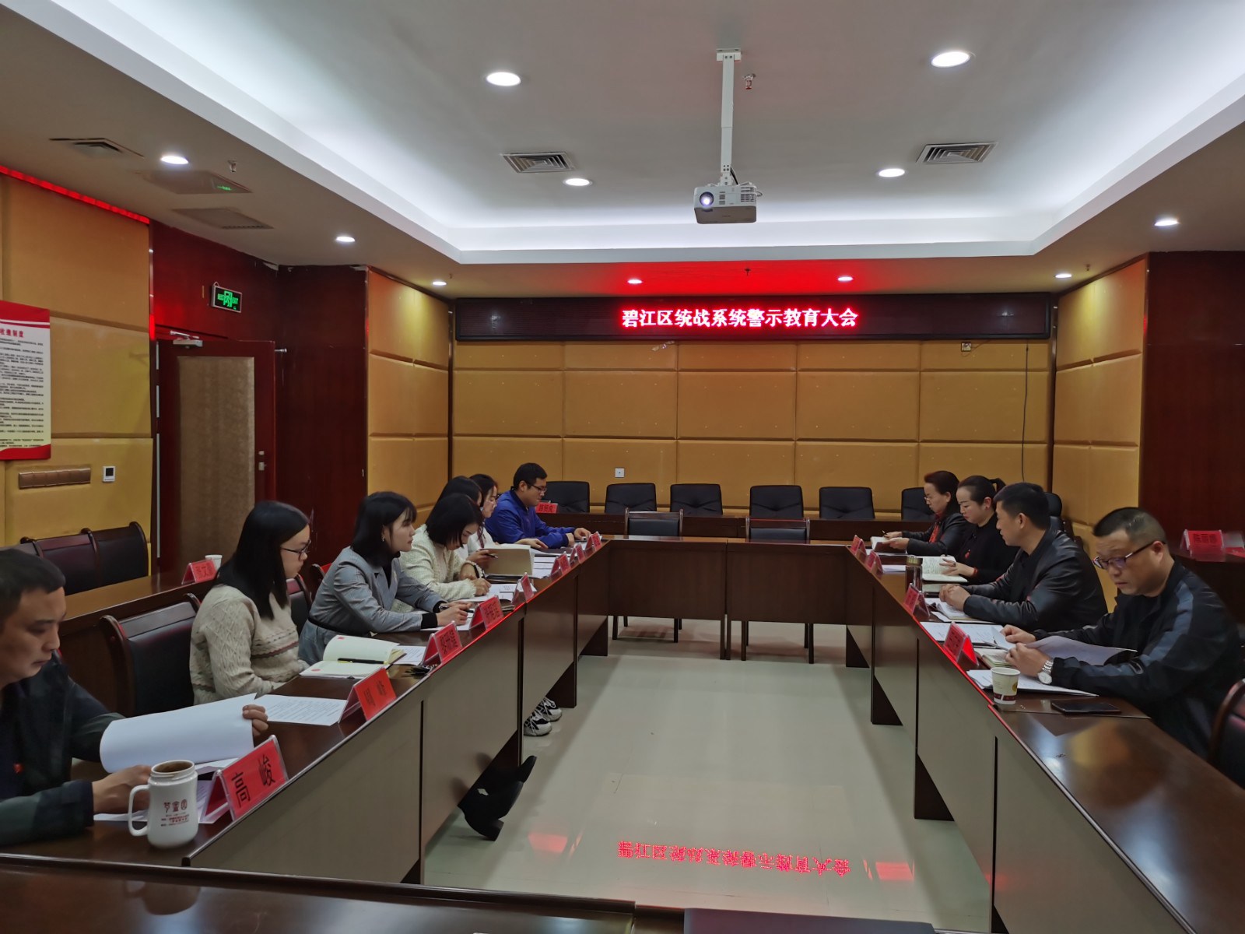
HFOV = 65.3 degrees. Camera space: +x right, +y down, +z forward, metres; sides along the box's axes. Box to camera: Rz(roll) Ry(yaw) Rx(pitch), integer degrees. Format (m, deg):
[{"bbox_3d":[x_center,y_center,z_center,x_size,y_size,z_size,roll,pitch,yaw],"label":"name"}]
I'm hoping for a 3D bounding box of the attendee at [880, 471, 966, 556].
[{"bbox_3d":[1.809,0.641,5.665,0.700,1.235,0.500,1,2,2],"label":"attendee"}]

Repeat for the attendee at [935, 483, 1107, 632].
[{"bbox_3d":[1.561,0.693,3.722,0.750,1.260,0.550,1,2,8],"label":"attendee"}]

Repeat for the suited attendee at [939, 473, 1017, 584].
[{"bbox_3d":[1.815,0.670,4.781,0.640,1.240,0.480,1,2,-1],"label":"suited attendee"}]

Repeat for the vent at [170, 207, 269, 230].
[{"bbox_3d":[-2.460,-1.549,6.016,0.390,0.040,0.560,1,2,7],"label":"vent"}]

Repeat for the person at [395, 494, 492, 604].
[{"bbox_3d":[-0.701,0.696,4.083,0.680,1.180,0.500,1,2,16],"label":"person"}]

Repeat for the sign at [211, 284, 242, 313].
[{"bbox_3d":[-2.755,-1.162,6.762,0.025,0.148,0.355,1,2,8],"label":"sign"}]

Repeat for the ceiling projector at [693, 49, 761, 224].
[{"bbox_3d":[0.438,-1.404,4.104,0.285,0.670,0.260,1,2,8],"label":"ceiling projector"}]

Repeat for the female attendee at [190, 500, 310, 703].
[{"bbox_3d":[-0.981,0.712,2.721,0.660,1.240,0.480,1,2,7],"label":"female attendee"}]

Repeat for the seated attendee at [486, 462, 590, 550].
[{"bbox_3d":[-0.515,0.601,5.862,0.750,1.250,0.550,1,2,13],"label":"seated attendee"}]

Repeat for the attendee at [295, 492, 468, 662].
[{"bbox_3d":[-0.828,0.698,3.518,0.800,1.220,0.500,1,2,7],"label":"attendee"}]

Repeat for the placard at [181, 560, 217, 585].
[{"bbox_3d":[-1.930,0.473,4.450,0.065,0.092,0.205,1,2,7],"label":"placard"}]

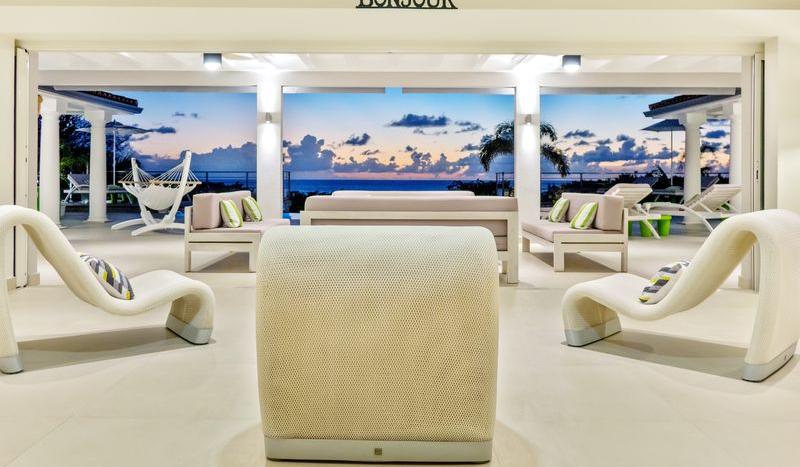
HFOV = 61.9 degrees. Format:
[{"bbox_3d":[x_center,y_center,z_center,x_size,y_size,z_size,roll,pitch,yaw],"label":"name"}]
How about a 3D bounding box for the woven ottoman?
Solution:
[{"bbox_3d":[-0.060,0.340,2.810,0.800,0.800,1.220,0,4,1],"label":"woven ottoman"}]

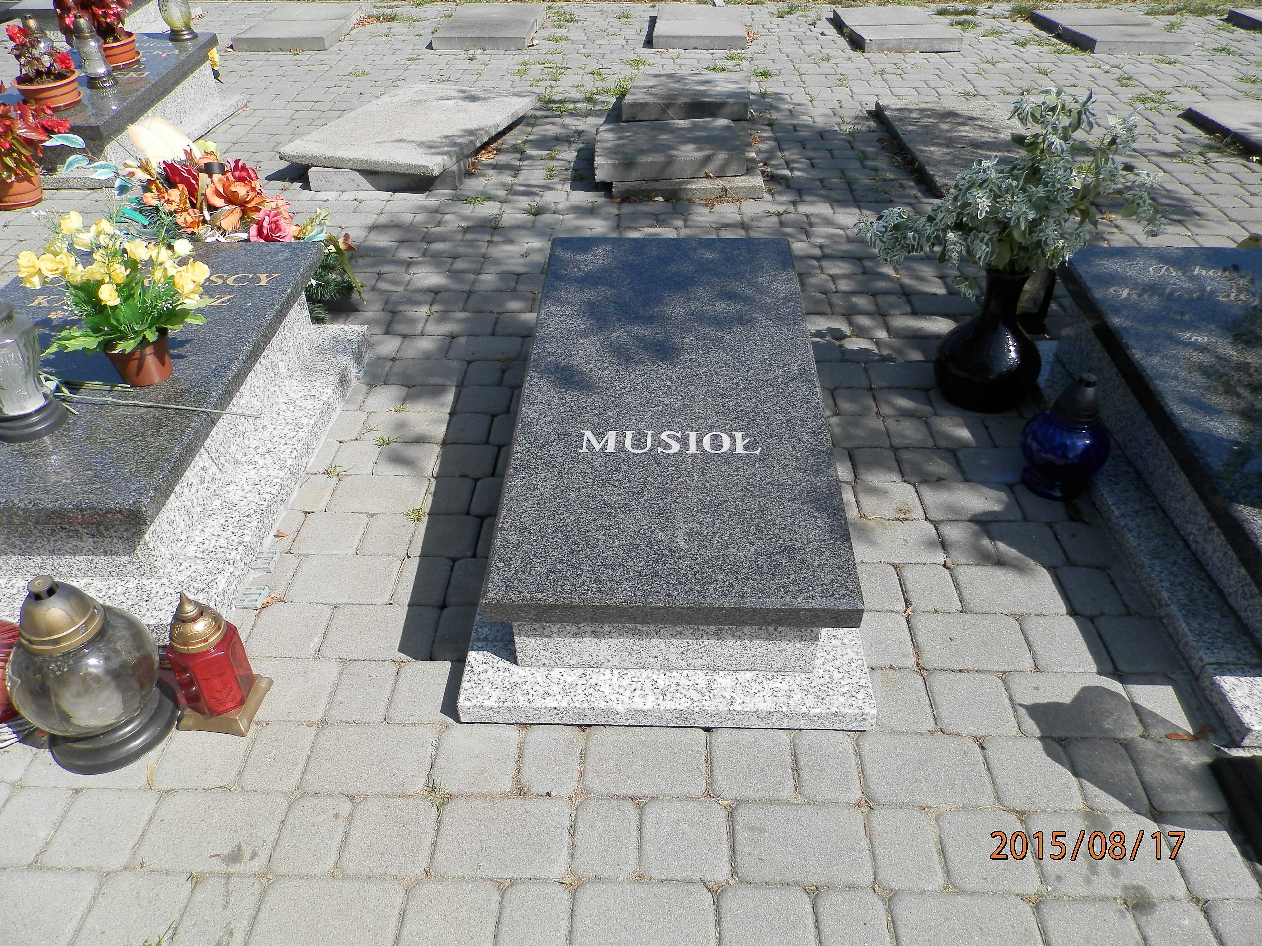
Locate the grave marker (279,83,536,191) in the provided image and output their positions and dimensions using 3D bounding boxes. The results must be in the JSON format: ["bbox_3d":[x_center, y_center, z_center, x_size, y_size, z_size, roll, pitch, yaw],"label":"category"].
[{"bbox_3d":[-0.836,-1.350,3.600,0.602,0.131,1.161,9,37,12],"label":"grave marker"}]

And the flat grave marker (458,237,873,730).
[{"bbox_3d":[0.071,-0.087,1.720,0.609,0.304,1.150,1,36,1],"label":"flat grave marker"}]

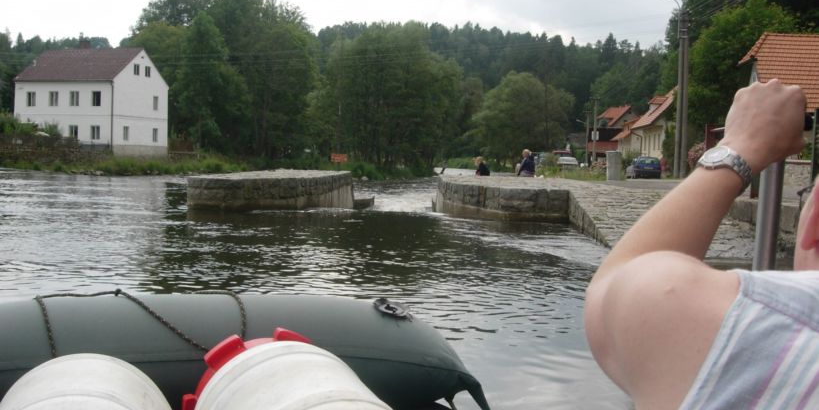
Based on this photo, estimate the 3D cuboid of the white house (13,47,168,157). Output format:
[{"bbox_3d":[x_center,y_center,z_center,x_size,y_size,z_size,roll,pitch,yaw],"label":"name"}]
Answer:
[{"bbox_3d":[-29.986,-9.724,85.588,10.320,10.490,9.980,2,3,13],"label":"white house"}]

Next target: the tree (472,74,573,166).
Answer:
[{"bbox_3d":[11.292,-8.759,91.665,10.400,9.850,10.000,1,3,0],"label":"tree"}]

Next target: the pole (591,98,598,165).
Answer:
[{"bbox_3d":[21.605,-8.320,104.693,1.050,8.130,0.350,1,3,0],"label":"pole"}]

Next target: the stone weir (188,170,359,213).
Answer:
[{"bbox_3d":[-3.493,-0.374,23.214,3.900,0.900,3.300,0,3,-25],"label":"stone weir"}]

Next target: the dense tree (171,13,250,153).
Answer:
[{"bbox_3d":[-19.886,-11.873,89.537,8.000,14.470,7.800,1,3,0],"label":"dense tree"}]

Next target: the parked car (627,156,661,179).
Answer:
[{"bbox_3d":[15.070,-2.425,57.936,1.670,1.420,4.000,1,3,7],"label":"parked car"}]

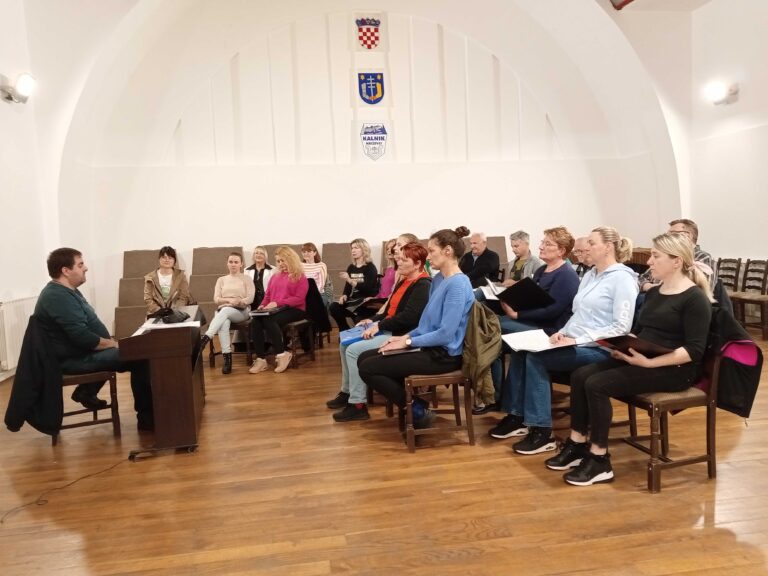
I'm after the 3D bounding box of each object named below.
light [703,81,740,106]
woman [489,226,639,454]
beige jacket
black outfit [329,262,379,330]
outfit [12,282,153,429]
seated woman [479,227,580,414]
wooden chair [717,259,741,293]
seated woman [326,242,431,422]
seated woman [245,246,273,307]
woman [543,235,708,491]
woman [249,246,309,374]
[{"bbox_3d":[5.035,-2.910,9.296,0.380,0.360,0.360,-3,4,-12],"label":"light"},{"bbox_3d":[1.104,0.297,3.931,0.920,1.300,0.520,-4,4,-15],"label":"woman"},{"bbox_3d":[-2.437,0.121,7.056,0.540,0.660,0.380,-4,4,-14],"label":"beige jacket"},{"bbox_3d":[-0.359,0.258,7.000,0.780,1.050,0.520,-6,5,-44],"label":"black outfit"},{"bbox_3d":[-2.095,0.477,4.473,0.900,1.080,0.600,-4,5,-18],"label":"outfit"},{"bbox_3d":[1.047,0.234,4.642,0.820,1.330,0.530,-4,5,-13],"label":"seated woman"},{"bbox_3d":[4.165,0.063,7.901,0.460,0.870,0.430,-4,5,-13],"label":"wooden chair"},{"bbox_3d":[-0.057,0.302,4.772,0.800,1.270,0.520,-4,5,-13],"label":"seated woman"},{"bbox_3d":[-1.474,0.144,7.483,0.500,1.270,0.720,-3,5,-12],"label":"seated woman"},{"bbox_3d":[1.276,0.358,3.304,0.750,1.280,0.520,-4,5,-15],"label":"woman"},{"bbox_3d":[-1.121,0.221,6.785,0.550,1.280,0.850,0,4,33],"label":"woman"}]

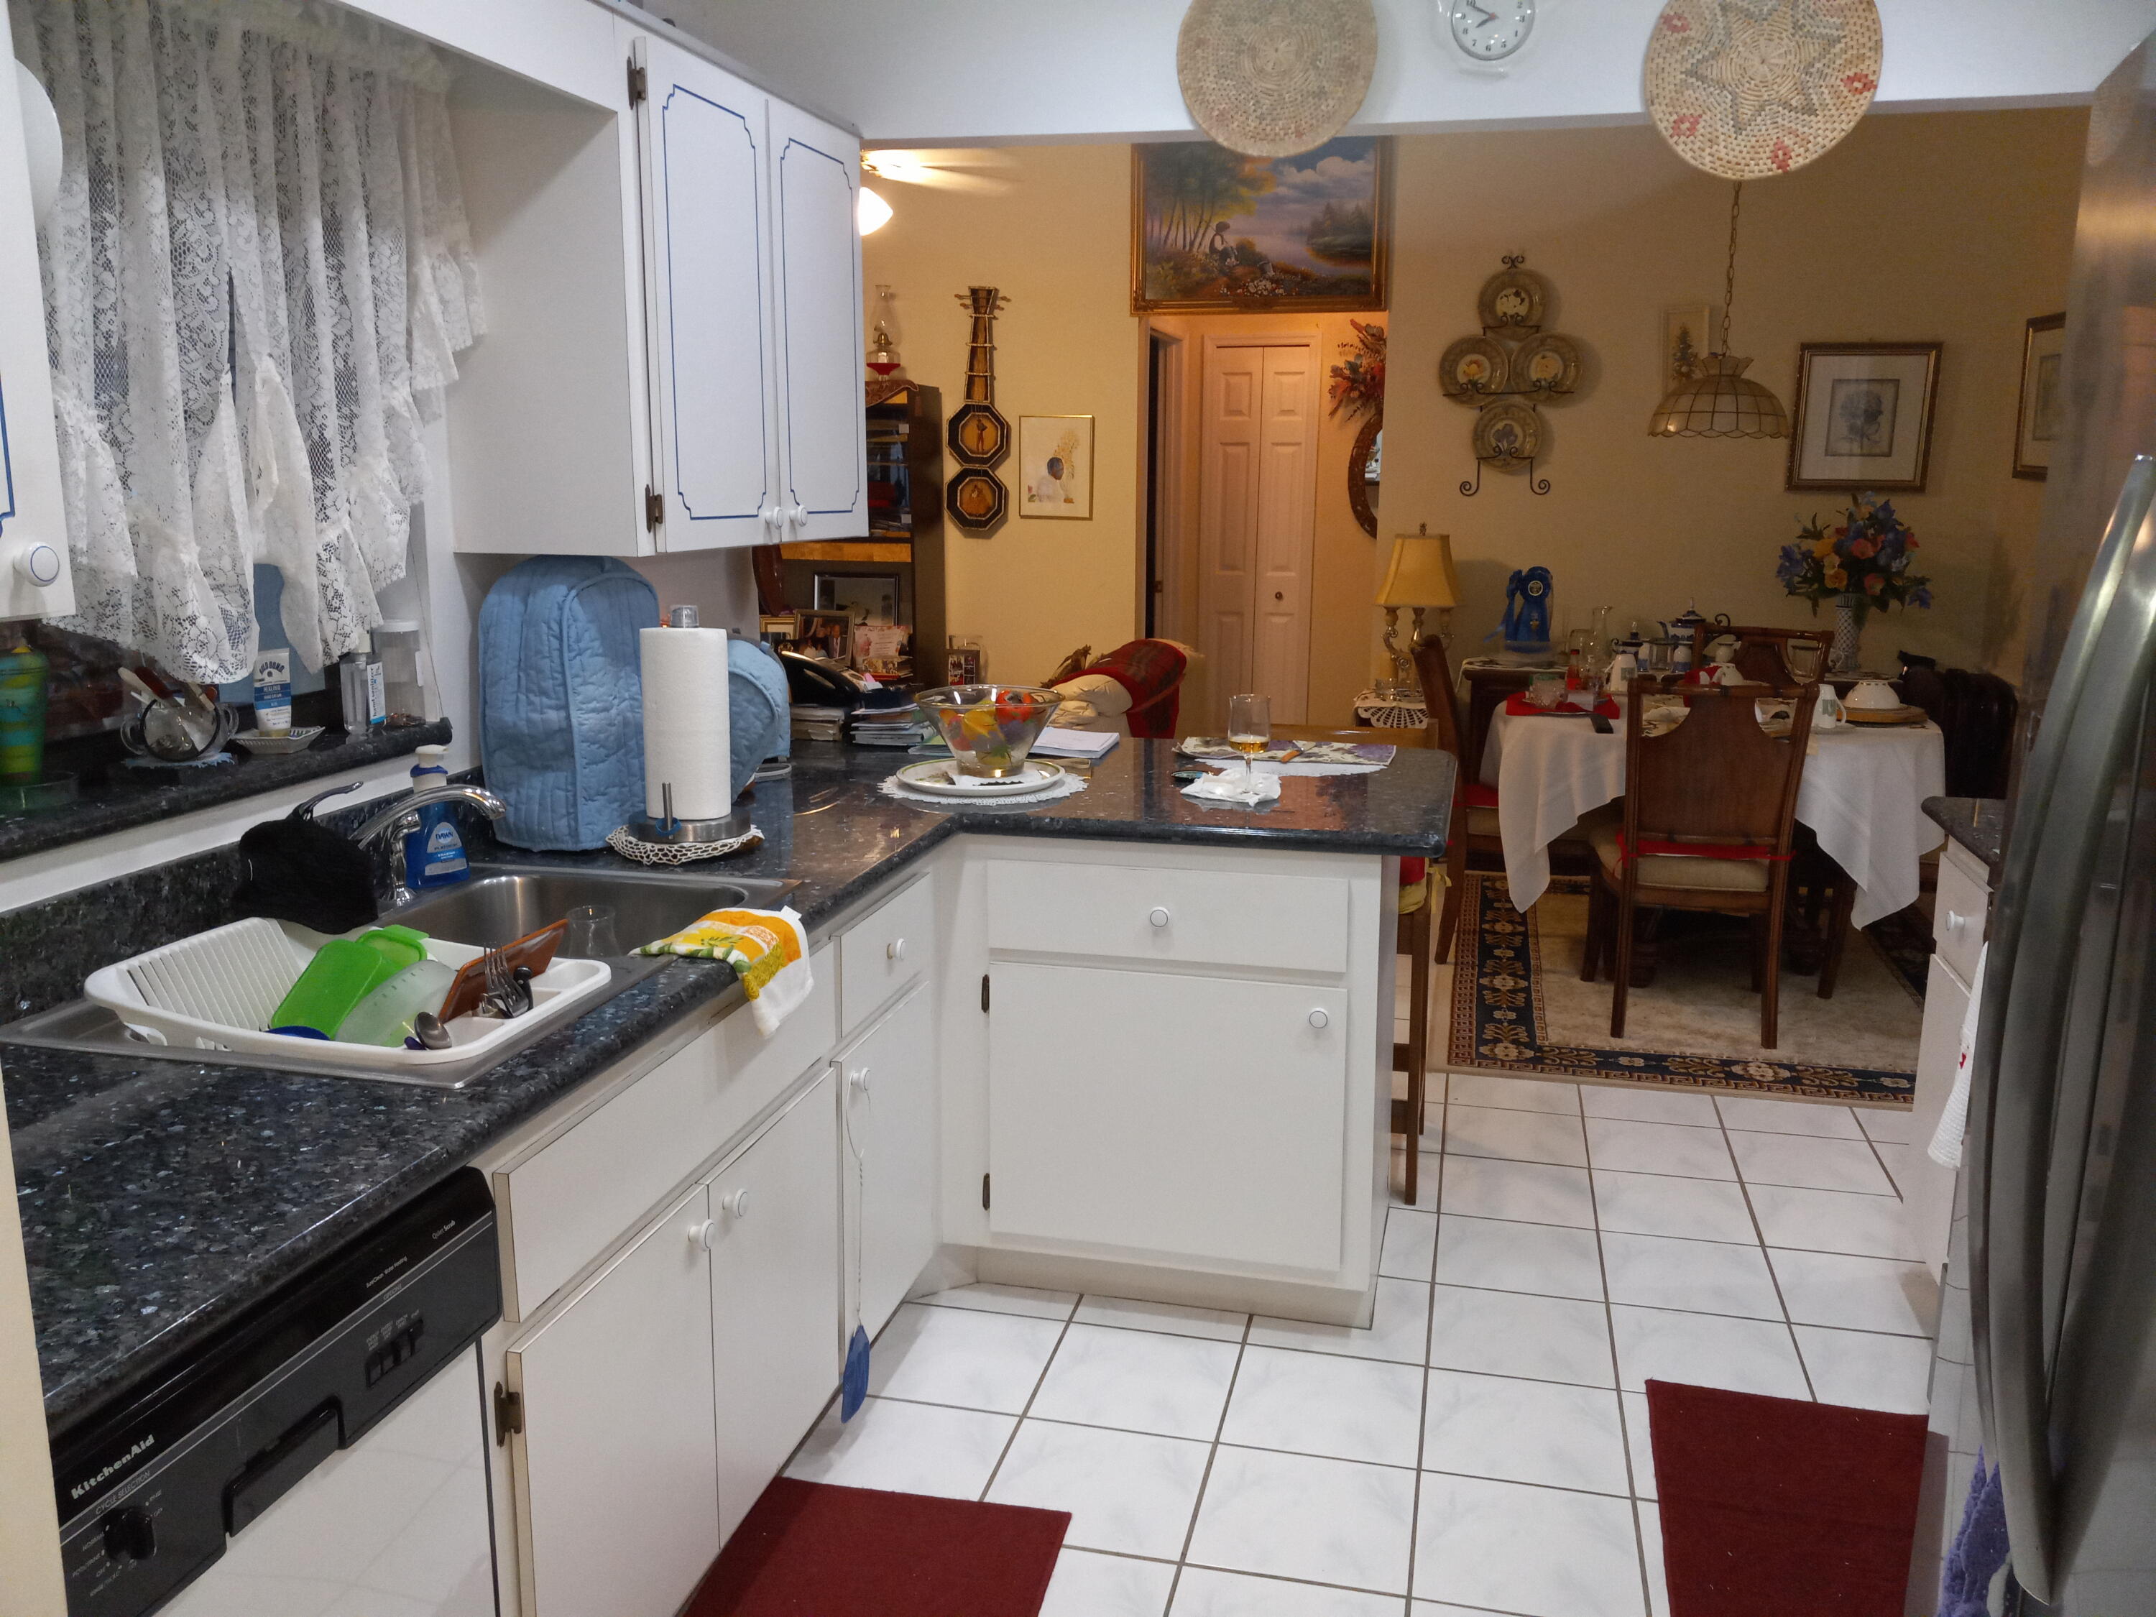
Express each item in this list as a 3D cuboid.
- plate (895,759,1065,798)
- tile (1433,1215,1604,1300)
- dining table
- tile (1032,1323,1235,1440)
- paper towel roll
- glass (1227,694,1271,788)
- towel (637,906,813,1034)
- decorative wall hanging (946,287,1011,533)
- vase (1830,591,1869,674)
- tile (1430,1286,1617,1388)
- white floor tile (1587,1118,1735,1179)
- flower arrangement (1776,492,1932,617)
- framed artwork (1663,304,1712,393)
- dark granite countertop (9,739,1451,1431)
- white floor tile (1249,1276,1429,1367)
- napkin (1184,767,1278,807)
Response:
[{"bbox_3d":[-0.179,-0.054,3.133,0.314,0.025,0.314,0,11,0],"label":"plate"},{"bbox_3d":[0.842,0.859,3.213,0.303,0.010,0.303,3,11,13],"label":"tile"},{"bbox_3d":[1.941,-0.011,5.320,1.290,0.605,1.000,3,11,13],"label":"dining table"},{"bbox_3d":[0.100,0.944,2.770,0.303,0.010,0.303,3,11,13],"label":"tile"},{"bbox_3d":[-0.610,-0.136,2.628,0.131,0.284,0.131,0,11,0],"label":"paper towel roll"},{"bbox_3d":[0.315,-0.127,3.064,0.073,0.165,0.073,3,11,14],"label":"glass"},{"bbox_3d":[-0.426,0.206,2.114,0.170,0.112,0.285,3,11,13],"label":"towel"},{"bbox_3d":[-0.415,-1.615,6.864,0.280,0.980,0.060,3,11,14],"label":"decorative wall hanging"},{"bbox_3d":[2.775,-0.631,6.070,0.125,0.295,0.125,3,11,14],"label":"vase"},{"bbox_3d":[0.780,0.928,2.958,0.304,0.010,0.304,3,11,13],"label":"tile"},{"bbox_3d":[1.285,0.758,3.728,0.303,0.010,0.303,3,11,13],"label":"white floor tile"},{"bbox_3d":[2.784,-0.902,6.013,0.510,0.440,0.400,3,11,13],"label":"flower arrangement"},{"bbox_3d":[2.236,-1.662,6.180,0.201,0.363,0.020,3,11,13],"label":"framed artwork"},{"bbox_3d":[-0.246,0.139,2.333,1.457,0.045,2.852,3,11,13],"label":"dark granite countertop"},{"bbox_3d":[0.474,0.903,2.999,0.302,0.010,0.302,3,11,14],"label":"white floor tile"},{"bbox_3d":[0.276,-0.045,3.027,0.175,0.030,0.200,3,11,14],"label":"napkin"}]

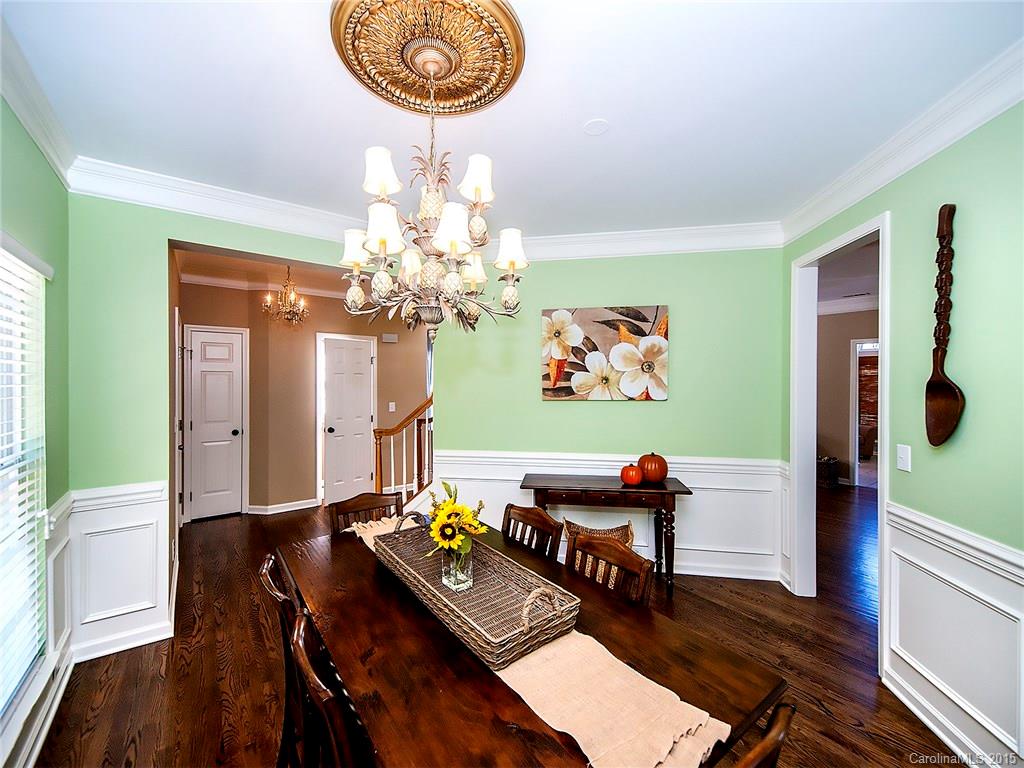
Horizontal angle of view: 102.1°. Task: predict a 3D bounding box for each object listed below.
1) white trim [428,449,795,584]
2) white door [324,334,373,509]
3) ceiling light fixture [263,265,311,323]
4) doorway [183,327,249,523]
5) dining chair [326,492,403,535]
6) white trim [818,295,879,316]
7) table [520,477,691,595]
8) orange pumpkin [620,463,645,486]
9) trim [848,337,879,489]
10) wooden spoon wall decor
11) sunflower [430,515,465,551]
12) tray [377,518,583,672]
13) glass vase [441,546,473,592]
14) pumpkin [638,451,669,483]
[{"bbox_3d":[0.677,1.029,3.314,2.710,0.915,0.060,0,0,9],"label":"white trim"},{"bbox_3d":[-2.104,0.464,5.329,0.618,2.045,0.050,0,0,-37],"label":"white door"},{"bbox_3d":[-2.195,-0.866,4.030,0.430,0.560,0.430,0,0,-36],"label":"ceiling light fixture"},{"bbox_3d":[-3.221,0.430,4.541,0.570,2.090,0.060,0,0,-36],"label":"doorway"},{"bbox_3d":[-0.674,1.064,2.124,0.430,0.900,0.500,0,0,-37],"label":"dining chair"},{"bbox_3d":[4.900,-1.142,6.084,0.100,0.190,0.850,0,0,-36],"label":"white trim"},{"bbox_3d":[0.675,1.112,3.095,1.170,0.755,0.400,0,0,9],"label":"table"},{"bbox_3d":[0.885,0.669,3.050,0.165,0.155,0.165,0,0,9],"label":"orange pumpkin"},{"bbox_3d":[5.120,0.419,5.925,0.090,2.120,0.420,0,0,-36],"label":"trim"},{"bbox_3d":[1.792,-0.236,1.716,0.055,1.000,0.165,0,0,9],"label":"wooden spoon wall decor"},{"bbox_3d":[-0.231,0.532,1.485,0.122,0.125,0.055,0,-16,-6],"label":"sunflower"},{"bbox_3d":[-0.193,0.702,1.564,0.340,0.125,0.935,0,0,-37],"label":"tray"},{"bbox_3d":[-0.204,0.688,1.548,0.082,0.125,0.082,0,0,-37],"label":"glass vase"},{"bbox_3d":[1.082,0.636,3.165,0.217,0.222,0.217,0,0,8],"label":"pumpkin"}]

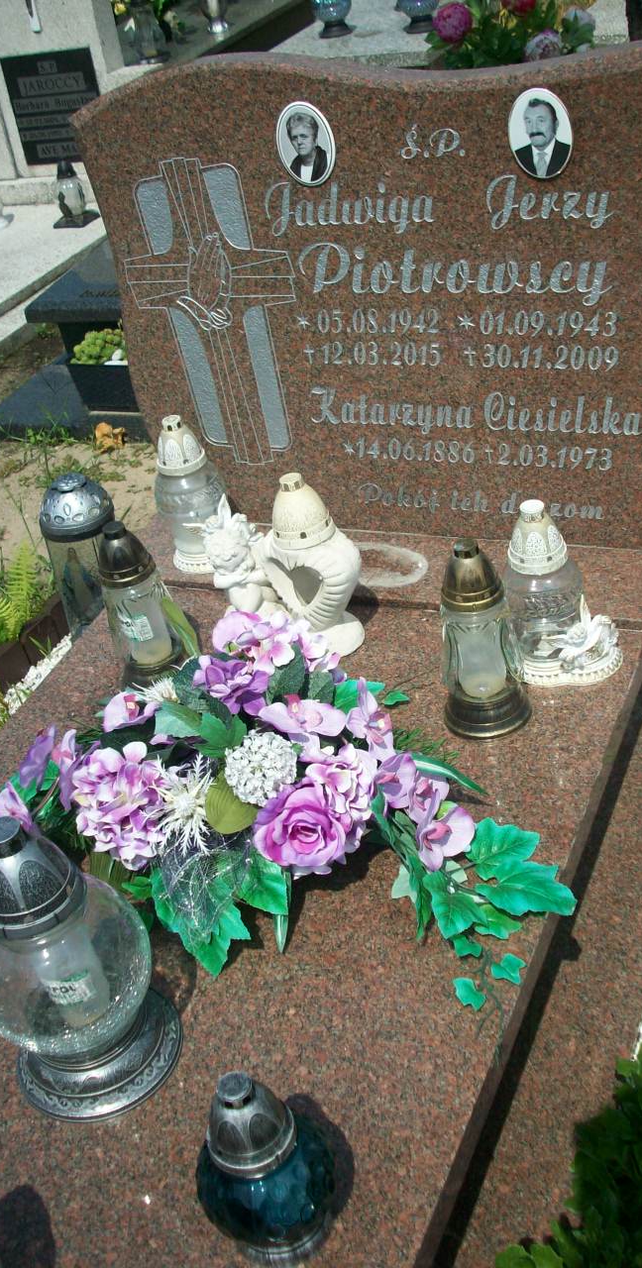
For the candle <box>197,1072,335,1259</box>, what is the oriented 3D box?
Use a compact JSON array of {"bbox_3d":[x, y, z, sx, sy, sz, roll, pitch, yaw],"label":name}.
[{"bbox_3d":[-0.052,0.442,1.145,0.119,0.184,0.119,-20,35,-10],"label":"candle"}]

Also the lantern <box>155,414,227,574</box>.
[{"bbox_3d":[-0.213,-0.223,2.143,0.108,0.251,0.108,6,38,23],"label":"lantern"}]

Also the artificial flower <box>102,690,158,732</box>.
[{"bbox_3d":[-0.270,0.108,1.911,0.080,0.065,0.060,21,20,38],"label":"artificial flower"}]

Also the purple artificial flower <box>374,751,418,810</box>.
[{"bbox_3d":[0.087,0.172,1.582,0.060,0.070,0.045,11,5,29],"label":"purple artificial flower"}]

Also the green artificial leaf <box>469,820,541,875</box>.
[{"bbox_3d":[0.209,0.245,1.553,0.098,0.022,0.080,-25,37,-17],"label":"green artificial leaf"}]

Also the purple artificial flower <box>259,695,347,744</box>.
[{"bbox_3d":[-0.021,0.101,1.582,0.097,0.042,0.065,6,38,23],"label":"purple artificial flower"}]

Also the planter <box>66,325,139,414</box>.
[{"bbox_3d":[-0.473,-0.701,3.526,0.320,0.190,0.200,3,33,21],"label":"planter"}]

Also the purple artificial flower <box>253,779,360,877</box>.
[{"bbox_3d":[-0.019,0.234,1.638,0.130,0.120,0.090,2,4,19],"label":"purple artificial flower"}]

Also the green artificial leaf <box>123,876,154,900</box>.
[{"bbox_3d":[-0.214,0.299,1.593,0.051,0.015,0.035,2,55,36],"label":"green artificial leaf"}]

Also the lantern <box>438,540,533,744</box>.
[{"bbox_3d":[0.215,-0.002,1.858,0.120,0.281,0.120,6,38,24],"label":"lantern"}]

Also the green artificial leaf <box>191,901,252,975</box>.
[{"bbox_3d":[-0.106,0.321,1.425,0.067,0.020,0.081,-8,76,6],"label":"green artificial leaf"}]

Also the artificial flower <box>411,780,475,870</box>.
[{"bbox_3d":[0.138,0.219,1.550,0.075,0.090,0.050,5,11,23],"label":"artificial flower"}]

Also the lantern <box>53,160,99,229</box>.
[{"bbox_3d":[-0.911,-1.607,4.931,0.150,0.200,0.125,6,38,24],"label":"lantern"}]

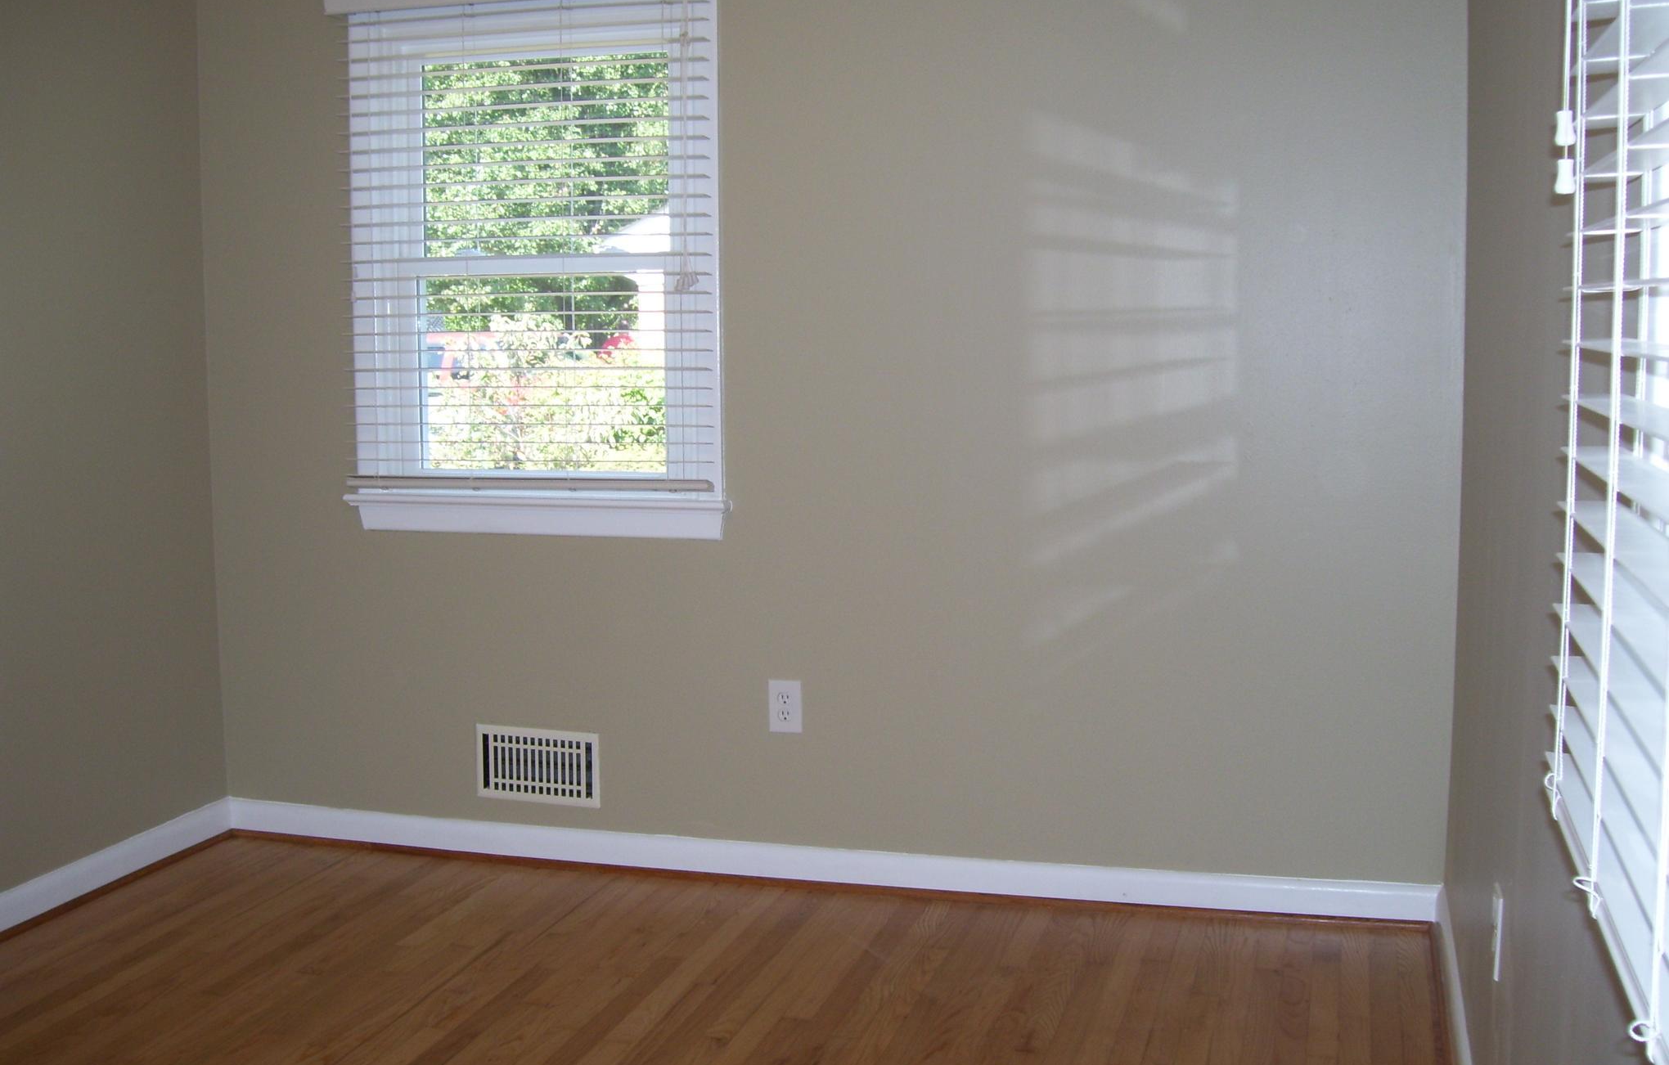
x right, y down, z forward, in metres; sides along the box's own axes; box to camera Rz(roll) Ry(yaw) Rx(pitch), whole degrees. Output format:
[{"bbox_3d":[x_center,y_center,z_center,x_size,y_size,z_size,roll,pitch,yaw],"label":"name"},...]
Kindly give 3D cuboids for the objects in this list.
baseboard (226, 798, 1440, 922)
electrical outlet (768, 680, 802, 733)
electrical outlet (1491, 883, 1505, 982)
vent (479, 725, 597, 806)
[{"bbox_3d":[-0.136,0.751,4.044,2.932,0.087,0.017,1,6,16],"label":"baseboard"},{"bbox_3d":[-0.113,0.402,4.003,0.079,0.125,0.009,1,6,16],"label":"electrical outlet"},{"bbox_3d":[0.924,0.557,2.420,0.009,0.125,0.078,1,6,16],"label":"electrical outlet"},{"bbox_3d":[-0.718,0.566,4.197,0.327,0.183,0.012,1,6,16],"label":"vent"}]

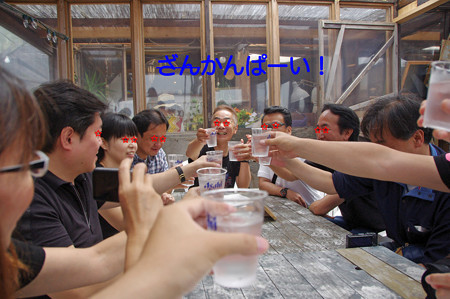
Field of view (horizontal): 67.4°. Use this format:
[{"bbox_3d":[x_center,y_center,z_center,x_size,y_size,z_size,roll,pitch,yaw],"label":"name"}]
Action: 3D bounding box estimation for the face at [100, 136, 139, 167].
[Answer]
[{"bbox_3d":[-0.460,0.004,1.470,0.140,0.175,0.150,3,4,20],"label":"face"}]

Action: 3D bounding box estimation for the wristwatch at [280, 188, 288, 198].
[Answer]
[{"bbox_3d":[0.364,0.269,2.060,0.045,0.056,0.040,42,-12,-35],"label":"wristwatch"}]

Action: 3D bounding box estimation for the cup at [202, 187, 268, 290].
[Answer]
[{"bbox_3d":[0.014,0.112,0.427,0.083,0.110,0.083,-1,2,0],"label":"cup"}]

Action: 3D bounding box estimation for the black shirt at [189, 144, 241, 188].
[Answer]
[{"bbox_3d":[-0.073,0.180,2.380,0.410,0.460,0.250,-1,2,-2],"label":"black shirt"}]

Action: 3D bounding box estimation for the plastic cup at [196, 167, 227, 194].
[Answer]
[{"bbox_3d":[-0.035,0.116,0.931,0.083,0.110,0.083,0,5,0],"label":"plastic cup"}]

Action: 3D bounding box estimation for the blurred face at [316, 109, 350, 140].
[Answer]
[{"bbox_3d":[0.522,-0.089,1.630,0.140,0.200,0.155,-6,4,-24],"label":"blurred face"}]

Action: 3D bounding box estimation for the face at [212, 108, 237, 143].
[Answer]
[{"bbox_3d":[-0.003,-0.151,2.200,0.155,0.215,0.140,-1,3,12],"label":"face"}]

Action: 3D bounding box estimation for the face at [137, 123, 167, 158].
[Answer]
[{"bbox_3d":[-0.373,-0.045,1.700,0.140,0.195,0.155,20,16,37],"label":"face"}]

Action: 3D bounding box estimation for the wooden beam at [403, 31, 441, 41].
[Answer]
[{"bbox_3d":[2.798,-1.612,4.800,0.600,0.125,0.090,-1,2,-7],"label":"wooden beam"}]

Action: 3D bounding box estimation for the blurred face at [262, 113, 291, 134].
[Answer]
[{"bbox_3d":[0.317,-0.140,2.140,0.155,0.195,0.140,1,6,38],"label":"blurred face"}]

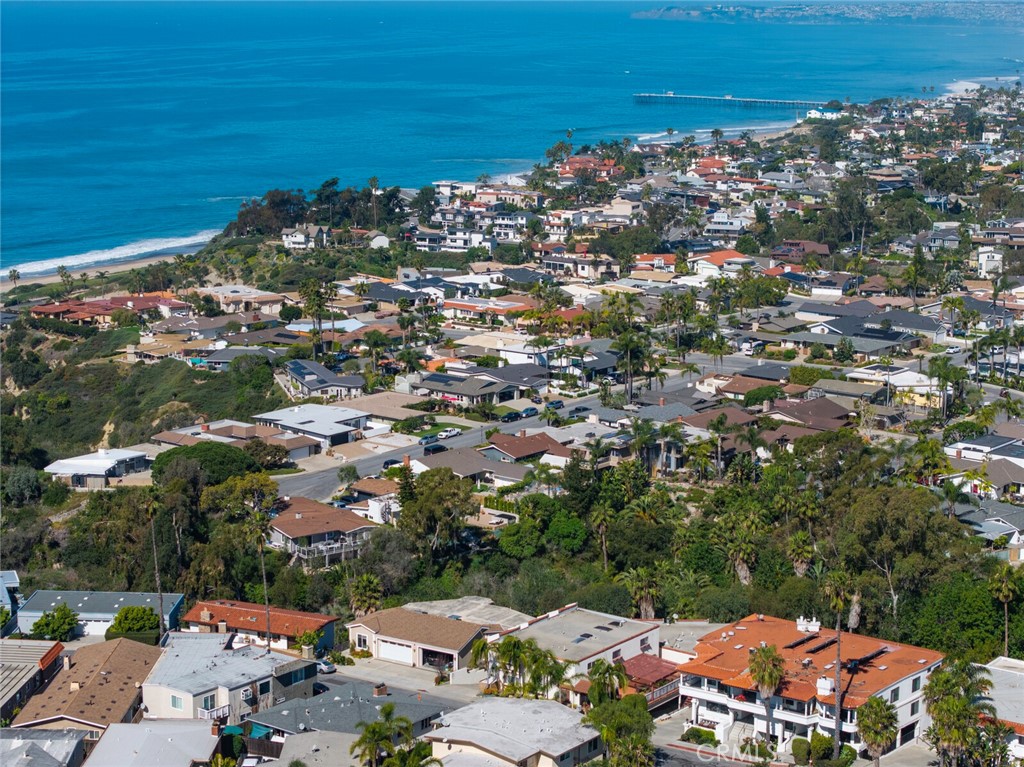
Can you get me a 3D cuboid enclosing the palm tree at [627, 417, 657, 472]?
[{"bbox_3d":[25.150,12.250,403.030,5.600,11.500,5.600,0,11,0],"label":"palm tree"}]

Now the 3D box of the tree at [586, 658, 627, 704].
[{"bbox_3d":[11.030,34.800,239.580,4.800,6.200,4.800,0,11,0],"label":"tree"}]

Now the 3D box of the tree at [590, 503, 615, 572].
[{"bbox_3d":[14.650,25.150,336.130,3.900,12.000,3.900,0,11,0],"label":"tree"}]

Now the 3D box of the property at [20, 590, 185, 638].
[{"bbox_3d":[-56.900,32.040,288.050,21.000,3.800,10.400,1,11,3],"label":"property"}]

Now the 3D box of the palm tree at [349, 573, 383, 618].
[{"bbox_3d":[-19.260,28.720,272.250,4.300,8.000,4.300,0,11,0],"label":"palm tree"}]

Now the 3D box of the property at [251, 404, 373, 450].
[{"bbox_3d":[-40.200,9.160,432.120,25.000,4.000,20.200,10,14,41],"label":"property"}]

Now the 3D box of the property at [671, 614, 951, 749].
[{"bbox_3d":[33.590,34.020,235.710,23.490,8.600,17.510,8,13,35],"label":"property"}]

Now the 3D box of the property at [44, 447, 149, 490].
[{"bbox_3d":[-80.300,16.350,400.410,12.900,3.800,18.600,3,11,15],"label":"property"}]

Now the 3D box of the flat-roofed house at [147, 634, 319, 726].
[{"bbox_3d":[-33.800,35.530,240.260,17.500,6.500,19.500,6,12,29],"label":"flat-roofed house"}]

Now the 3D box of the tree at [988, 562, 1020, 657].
[{"bbox_3d":[63.300,29.290,267.200,4.000,12.800,4.000,0,11,0],"label":"tree"}]

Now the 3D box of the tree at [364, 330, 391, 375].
[{"bbox_3d":[-31.950,-7.570,489.030,6.300,11.000,6.300,0,11,0],"label":"tree"}]

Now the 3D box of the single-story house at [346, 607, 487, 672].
[{"bbox_3d":[-10.780,30.390,250.130,16.610,4.500,9.600,6,13,30],"label":"single-story house"}]

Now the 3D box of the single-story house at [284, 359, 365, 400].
[{"bbox_3d":[-44.800,-0.700,498.710,14.800,4.700,31.000,-4,11,-19],"label":"single-story house"}]

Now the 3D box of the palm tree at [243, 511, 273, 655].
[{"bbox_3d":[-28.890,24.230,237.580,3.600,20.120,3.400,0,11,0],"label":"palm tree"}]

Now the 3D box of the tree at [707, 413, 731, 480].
[{"bbox_3d":[39.770,12.160,399.840,4.800,13.000,4.800,0,11,0],"label":"tree"}]

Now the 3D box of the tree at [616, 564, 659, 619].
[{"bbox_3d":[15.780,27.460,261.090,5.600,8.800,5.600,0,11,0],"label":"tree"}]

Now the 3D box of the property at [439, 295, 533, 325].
[{"bbox_3d":[-7.340,-22.950,642.460,22.910,4.900,15.410,7,13,33],"label":"property"}]

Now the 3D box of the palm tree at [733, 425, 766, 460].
[{"bbox_3d":[45.690,13.480,399.170,6.200,11.000,6.200,0,11,0],"label":"palm tree"}]

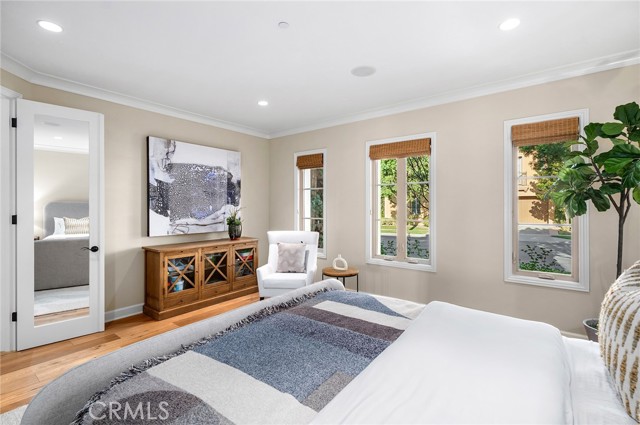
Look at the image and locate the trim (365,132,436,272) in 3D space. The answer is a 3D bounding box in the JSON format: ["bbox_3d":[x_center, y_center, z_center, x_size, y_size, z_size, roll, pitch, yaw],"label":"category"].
[{"bbox_3d":[1.076,-0.133,3.876,0.995,1.762,0.070,1,1,38],"label":"trim"}]

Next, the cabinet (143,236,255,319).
[{"bbox_3d":[-1.649,0.898,4.219,0.403,0.846,1.550,1,1,38],"label":"cabinet"}]

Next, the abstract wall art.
[{"bbox_3d":[-1.807,-0.344,4.302,0.050,1.320,1.445,1,1,38],"label":"abstract wall art"}]

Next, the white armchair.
[{"bbox_3d":[-0.491,0.820,4.520,0.826,1.005,0.746,0,1,10],"label":"white armchair"}]

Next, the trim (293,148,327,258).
[{"bbox_3d":[-0.169,-0.145,4.832,0.702,1.778,0.070,1,1,38],"label":"trim"}]

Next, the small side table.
[{"bbox_3d":[0.283,1.065,3.885,0.502,0.541,0.502,0,1,0],"label":"small side table"}]

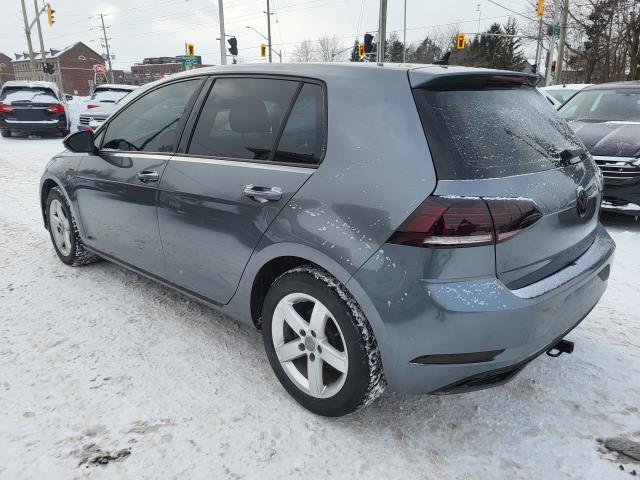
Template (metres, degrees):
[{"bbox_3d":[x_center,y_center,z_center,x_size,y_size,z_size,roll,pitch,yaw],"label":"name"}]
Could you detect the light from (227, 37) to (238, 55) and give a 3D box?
[{"bbox_3d":[-3.530,-7.839,19.504,0.420,0.700,0.380,-1,16,-5],"label":"light"}]

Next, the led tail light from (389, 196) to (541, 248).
[{"bbox_3d":[0.491,-0.080,1.569,0.350,0.200,0.440,15,22,41],"label":"led tail light"}]

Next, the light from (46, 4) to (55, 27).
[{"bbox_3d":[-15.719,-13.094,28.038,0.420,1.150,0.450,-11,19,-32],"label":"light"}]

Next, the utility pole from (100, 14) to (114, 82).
[{"bbox_3d":[-28.730,-23.744,65.269,0.400,12.600,0.400,-1,16,0],"label":"utility pole"}]

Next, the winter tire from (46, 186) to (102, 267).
[{"bbox_3d":[-1.915,-0.108,3.737,0.632,0.632,0.215,14,22,41],"label":"winter tire"}]

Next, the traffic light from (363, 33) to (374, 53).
[{"bbox_3d":[1.889,-7.558,18.536,0.360,0.700,0.360,-14,21,-38],"label":"traffic light"}]

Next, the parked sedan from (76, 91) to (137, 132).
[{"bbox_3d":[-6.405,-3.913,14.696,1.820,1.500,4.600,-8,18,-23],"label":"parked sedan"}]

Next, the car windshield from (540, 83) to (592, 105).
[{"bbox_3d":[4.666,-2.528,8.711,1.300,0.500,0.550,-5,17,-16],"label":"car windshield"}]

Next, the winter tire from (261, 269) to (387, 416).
[{"bbox_3d":[0.015,0.406,2.002,0.625,0.625,0.210,15,22,41],"label":"winter tire"}]

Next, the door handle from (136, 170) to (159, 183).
[{"bbox_3d":[-0.893,-0.331,2.495,0.220,0.050,0.055,14,22,41],"label":"door handle"}]

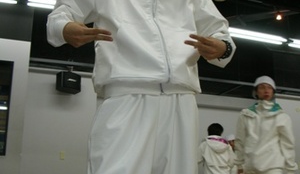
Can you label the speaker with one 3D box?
[{"bbox_3d":[-1.258,-0.070,6.250,0.170,0.250,0.345,-15,-21,43],"label":"speaker"}]

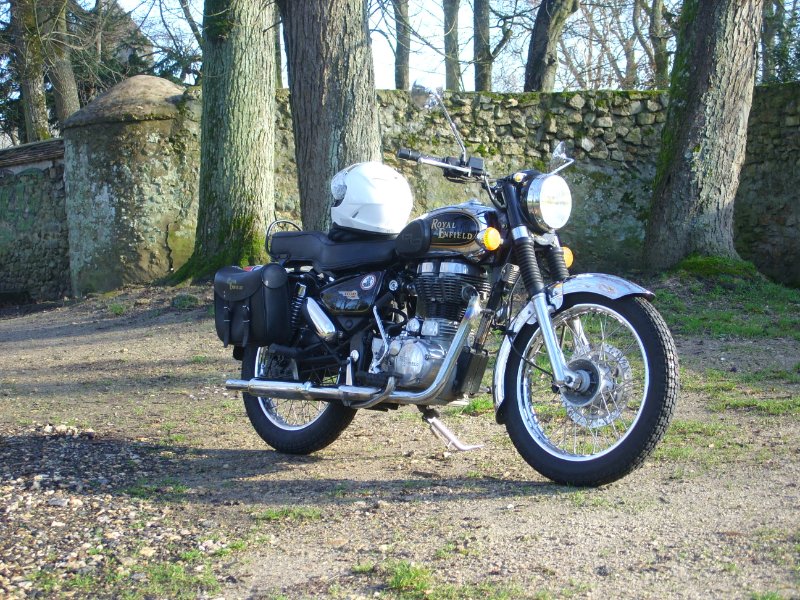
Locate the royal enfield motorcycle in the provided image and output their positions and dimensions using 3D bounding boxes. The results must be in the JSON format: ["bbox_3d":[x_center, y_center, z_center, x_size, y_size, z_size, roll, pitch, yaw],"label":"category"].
[{"bbox_3d":[0.111,-0.033,5.265,2.145,1.260,0.850,0,-8,44],"label":"royal enfield motorcycle"}]

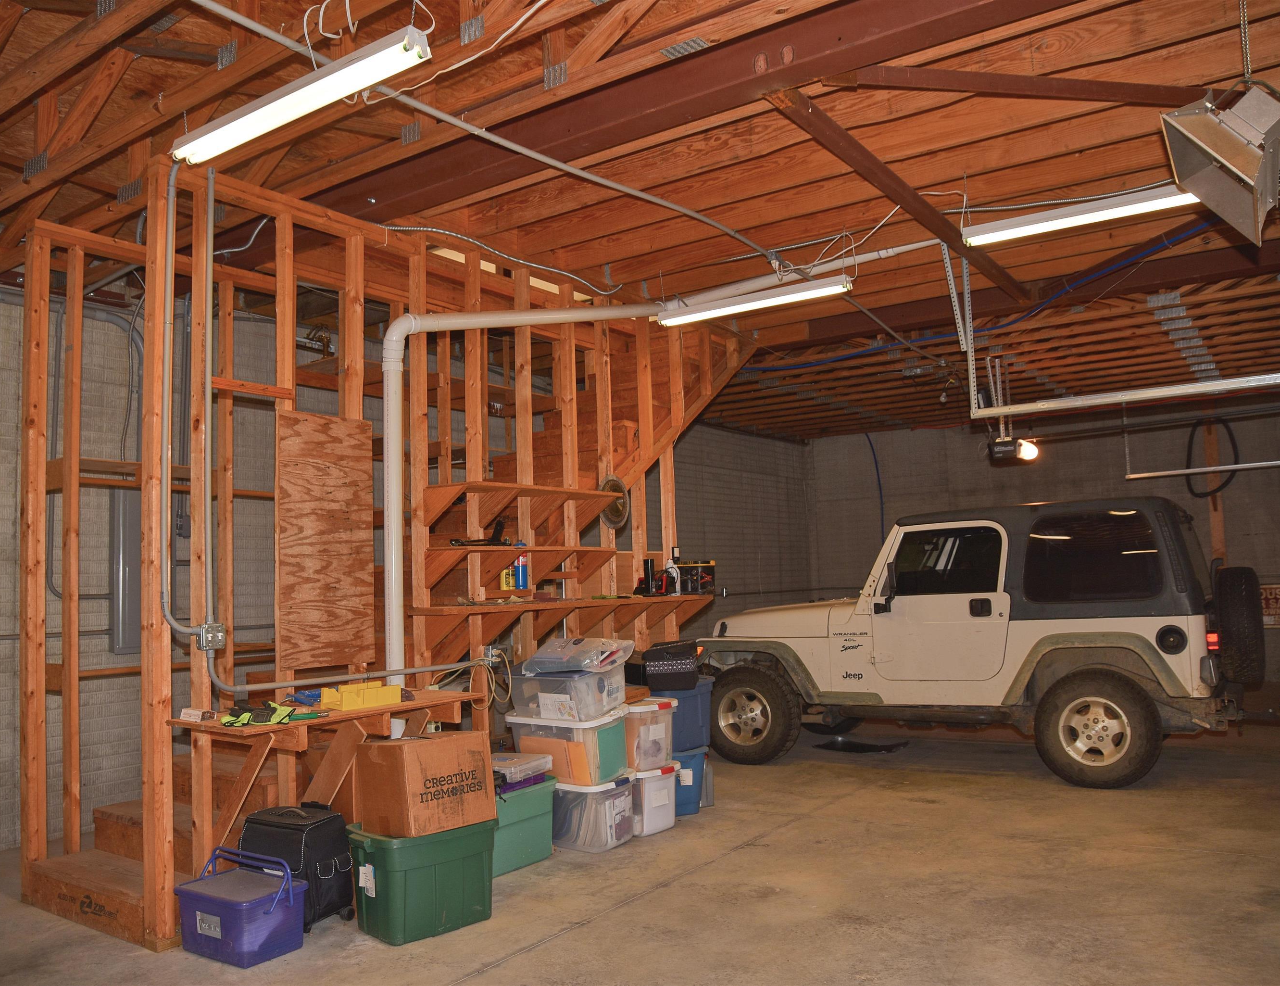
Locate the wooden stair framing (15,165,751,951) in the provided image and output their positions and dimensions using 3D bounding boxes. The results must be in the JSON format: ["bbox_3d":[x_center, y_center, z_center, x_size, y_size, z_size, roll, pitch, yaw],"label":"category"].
[{"bbox_3d":[-0.878,0.331,6.238,1.350,3.220,5.150,-5,-6,33],"label":"wooden stair framing"}]

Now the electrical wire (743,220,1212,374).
[{"bbox_3d":[2.112,-1.143,6.538,0.777,0.090,3.838,1,-5,-30],"label":"electrical wire"}]

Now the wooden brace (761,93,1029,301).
[{"bbox_3d":[1.587,-1.461,5.259,0.090,0.090,3.780,-5,-6,35],"label":"wooden brace"}]

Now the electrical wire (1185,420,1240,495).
[{"bbox_3d":[6.036,-0.376,10.394,0.520,0.850,0.080,-5,-5,35],"label":"electrical wire"}]

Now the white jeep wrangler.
[{"bbox_3d":[2.296,1.033,7.253,3.870,1.770,1.700,-5,-5,31],"label":"white jeep wrangler"}]

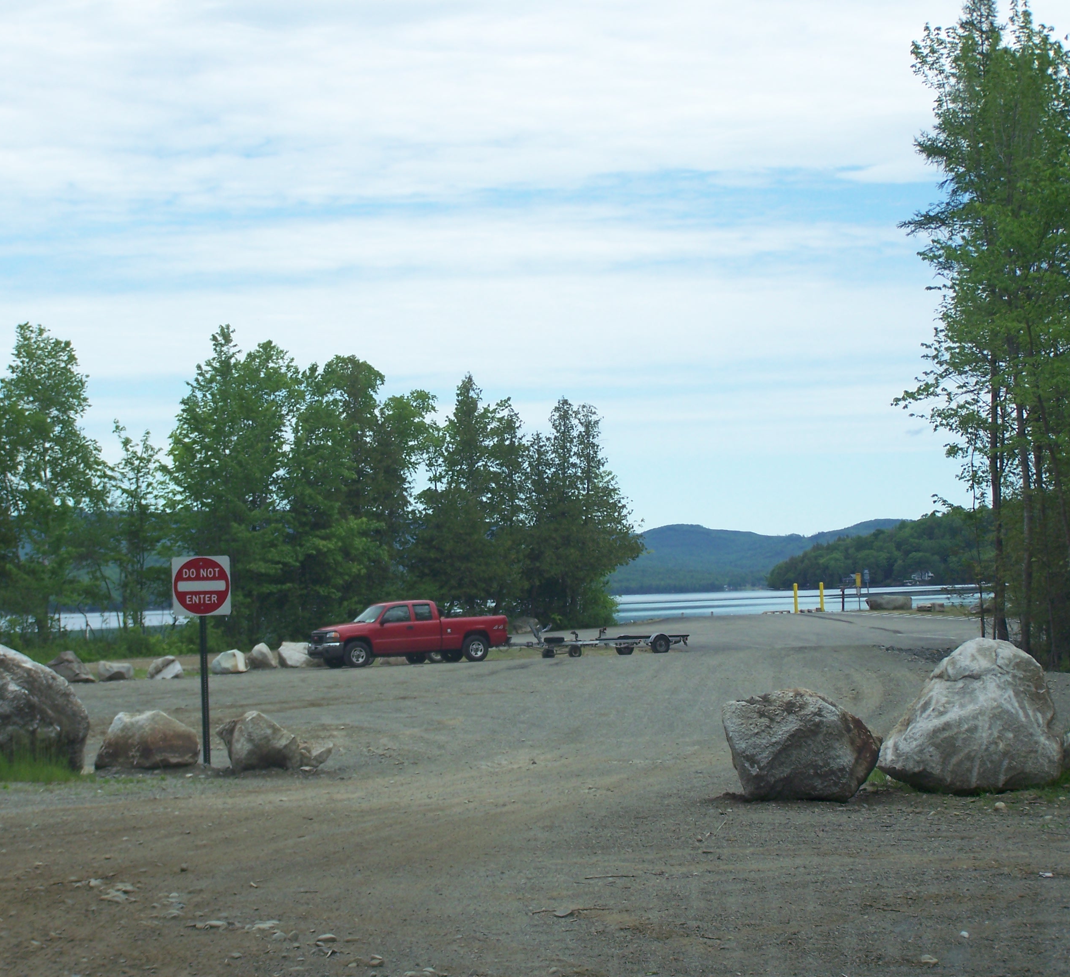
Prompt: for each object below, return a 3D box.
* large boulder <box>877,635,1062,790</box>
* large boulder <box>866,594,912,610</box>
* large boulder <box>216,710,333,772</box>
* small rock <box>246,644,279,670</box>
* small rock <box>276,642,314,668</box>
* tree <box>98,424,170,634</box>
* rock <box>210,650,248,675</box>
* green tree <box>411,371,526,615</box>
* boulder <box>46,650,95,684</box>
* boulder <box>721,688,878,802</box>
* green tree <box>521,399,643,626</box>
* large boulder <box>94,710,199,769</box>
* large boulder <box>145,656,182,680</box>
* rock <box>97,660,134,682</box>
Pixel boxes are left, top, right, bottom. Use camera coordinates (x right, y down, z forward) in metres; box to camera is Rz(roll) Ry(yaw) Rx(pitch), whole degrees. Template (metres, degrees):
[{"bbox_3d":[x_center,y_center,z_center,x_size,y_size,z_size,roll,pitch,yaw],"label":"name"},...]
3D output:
[{"bbox_3d":[3.498,1.827,20.900,1.466,1.253,1.300,-2,-2,9],"label":"large boulder"},{"bbox_3d":[13.892,4.498,102.000,1.830,0.580,0.950,-2,-2,8],"label":"large boulder"},{"bbox_3d":[-2.649,2.566,26.400,1.190,0.631,0.850,-1,-2,-6],"label":"large boulder"},{"bbox_3d":[-7.773,4.771,74.000,0.899,0.754,0.800,-1,-2,-6],"label":"small rock"},{"bbox_3d":[-6.987,4.934,77.000,1.250,0.760,0.900,-2,-2,-5],"label":"small rock"},{"bbox_3d":[-15.731,1.699,102.000,2.798,8.475,2.800,-1,-2,-9],"label":"tree"},{"bbox_3d":[-8.244,4.692,70.000,1.043,0.631,0.850,-1,-2,-7],"label":"rock"},{"bbox_3d":[-3.069,0.637,116.000,5.183,11.412,5.000,-2,-2,-2],"label":"green tree"},{"bbox_3d":[-12.355,4.726,68.900,1.360,0.860,1.000,-2,-2,-10],"label":"boulder"},{"bbox_3d":[2.069,2.005,20.300,1.210,0.880,1.000,-2,-2,6],"label":"boulder"},{"bbox_3d":[1.914,0.988,105.000,4.800,9.100,4.600,-2,-2,1],"label":"green tree"},{"bbox_3d":[-4.054,2.628,27.150,1.090,0.610,0.800,-2,-2,-9],"label":"large boulder"},{"bbox_3d":[-9.802,4.746,68.800,0.970,0.620,0.750,-2,-2,-8],"label":"large boulder"},{"bbox_3d":[-10.706,4.651,66.300,0.961,0.546,0.750,-1,-2,-9],"label":"rock"}]

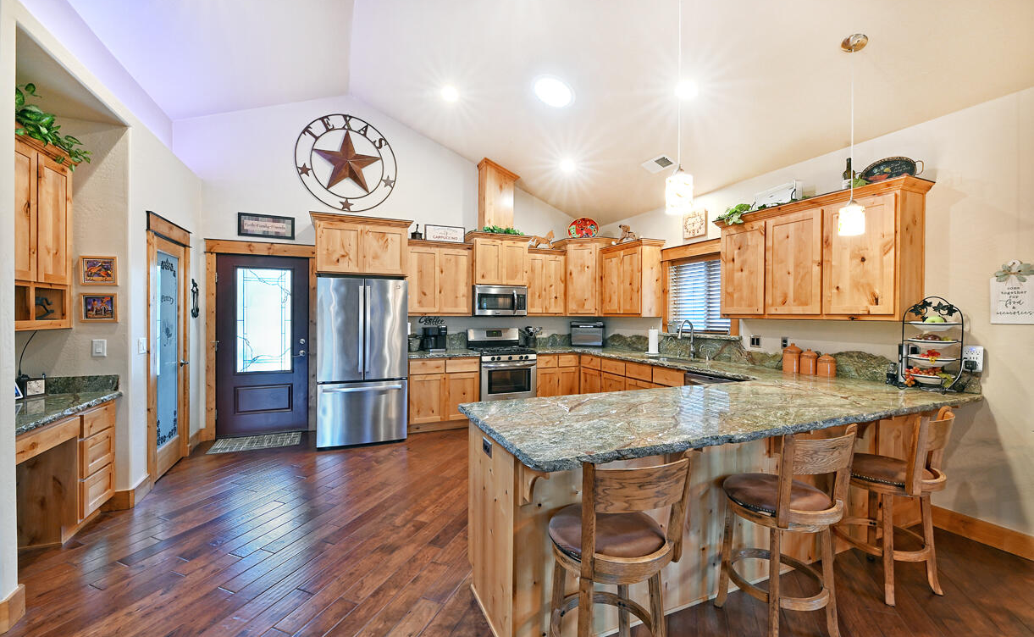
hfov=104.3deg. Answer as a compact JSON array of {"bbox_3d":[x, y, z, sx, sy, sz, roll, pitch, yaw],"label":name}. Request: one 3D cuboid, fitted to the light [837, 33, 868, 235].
[{"bbox_3d":[2.013,-1.088,2.410,0.127,1.180,0.127,0,0,-23],"label":"light"}]

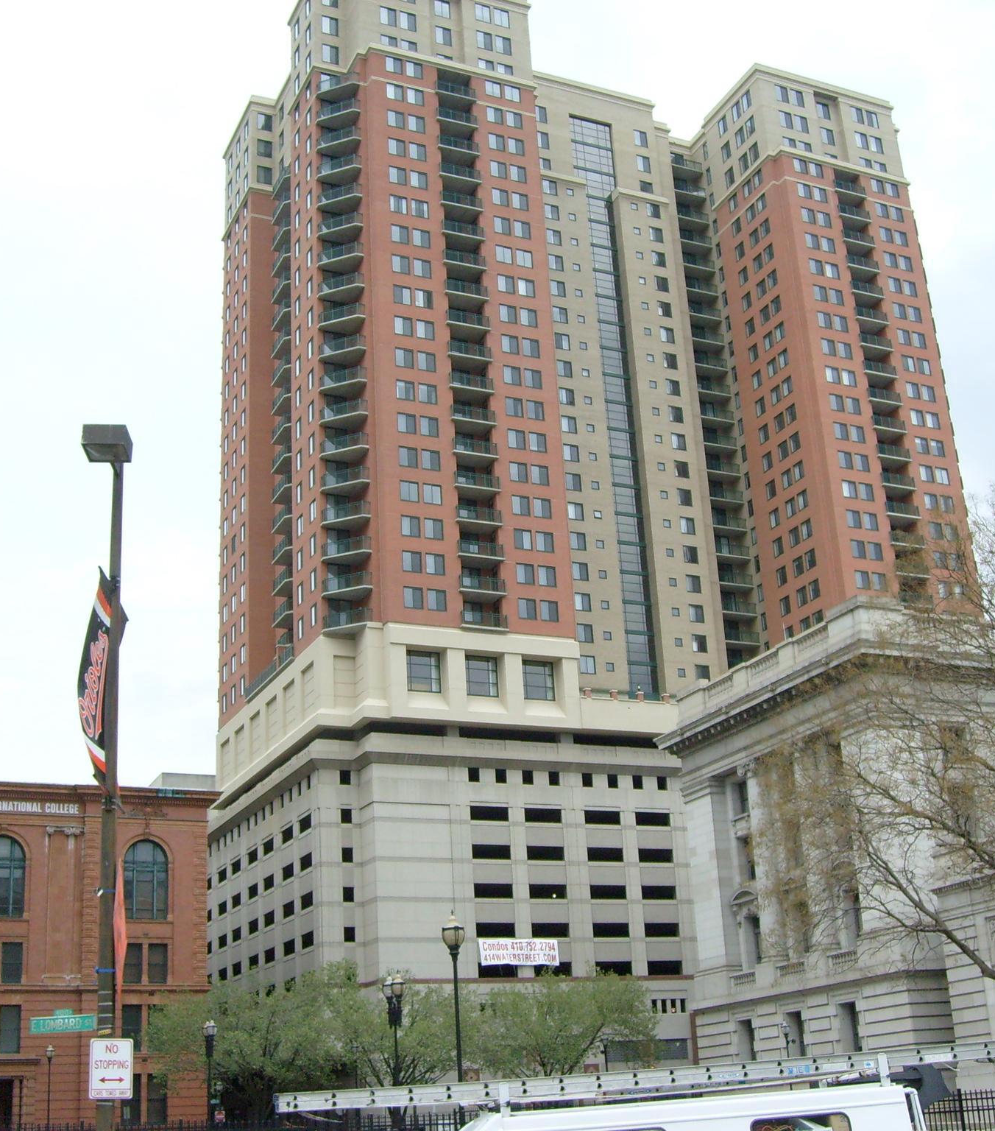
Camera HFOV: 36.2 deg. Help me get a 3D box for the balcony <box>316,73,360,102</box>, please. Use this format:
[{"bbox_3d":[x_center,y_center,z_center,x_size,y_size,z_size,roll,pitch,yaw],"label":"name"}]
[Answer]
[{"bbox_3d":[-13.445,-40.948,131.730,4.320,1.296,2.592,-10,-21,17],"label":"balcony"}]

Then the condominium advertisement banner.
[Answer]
[{"bbox_3d":[1.577,27.299,107.689,6.221,1.843,0.050,6,-22,-25],"label":"condominium advertisement banner"}]

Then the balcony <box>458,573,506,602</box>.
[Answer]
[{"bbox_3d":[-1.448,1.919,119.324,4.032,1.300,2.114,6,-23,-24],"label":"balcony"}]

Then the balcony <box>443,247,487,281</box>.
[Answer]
[{"bbox_3d":[-3.019,-25.046,127.273,3.946,1.296,2.074,6,-22,-25],"label":"balcony"}]

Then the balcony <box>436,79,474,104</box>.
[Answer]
[{"bbox_3d":[-3.916,-41.011,133.372,3.905,1.282,1.642,6,-23,-24],"label":"balcony"}]

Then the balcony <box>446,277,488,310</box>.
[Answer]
[{"bbox_3d":[-2.804,-22.369,126.186,3.905,1.282,1.642,6,-23,-24],"label":"balcony"}]

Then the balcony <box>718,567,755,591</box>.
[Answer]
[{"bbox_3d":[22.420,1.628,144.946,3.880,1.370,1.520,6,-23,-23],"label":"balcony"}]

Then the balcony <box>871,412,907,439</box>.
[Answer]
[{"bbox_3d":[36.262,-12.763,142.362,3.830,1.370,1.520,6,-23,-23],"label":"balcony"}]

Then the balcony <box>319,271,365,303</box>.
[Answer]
[{"bbox_3d":[-12.627,-22.918,126.758,4.277,1.300,2.507,-10,-22,18],"label":"balcony"}]

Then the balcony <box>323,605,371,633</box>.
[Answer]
[{"bbox_3d":[-11.079,4.545,116.429,4.277,1.300,2.507,-10,-22,18],"label":"balcony"}]

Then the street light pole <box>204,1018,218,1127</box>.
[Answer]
[{"bbox_3d":[-10.507,19.854,55.655,0.480,6.261,1.150,6,-23,-24],"label":"street light pole"}]

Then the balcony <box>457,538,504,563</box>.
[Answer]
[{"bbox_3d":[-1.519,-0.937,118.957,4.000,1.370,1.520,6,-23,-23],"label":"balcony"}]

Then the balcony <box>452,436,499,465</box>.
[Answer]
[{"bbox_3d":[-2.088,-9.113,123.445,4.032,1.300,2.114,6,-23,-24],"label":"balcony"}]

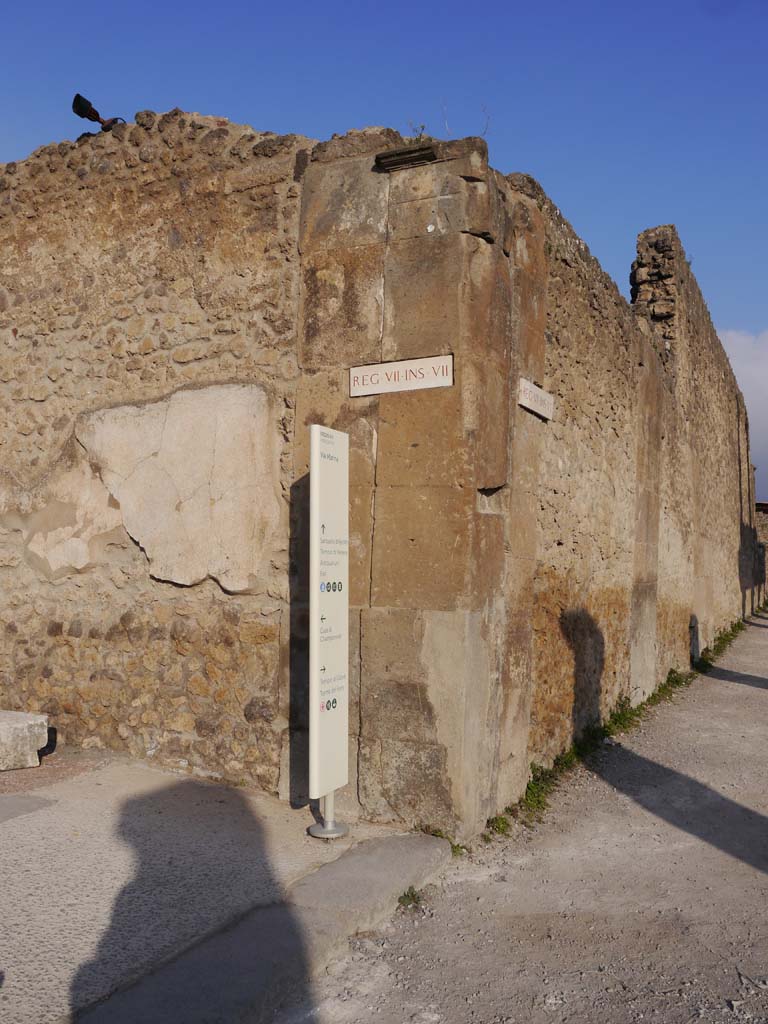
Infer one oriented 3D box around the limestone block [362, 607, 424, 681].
[{"bbox_3d":[0.116,0.677,4.360,0.354,0.372,0.350,0,-1,25],"label":"limestone block"}]

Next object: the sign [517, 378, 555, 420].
[{"bbox_3d":[1.051,-0.755,5.596,0.030,0.179,0.654,-1,-3,30],"label":"sign"}]

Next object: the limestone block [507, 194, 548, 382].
[{"bbox_3d":[0.700,-1.285,4.979,0.350,0.976,0.826,0,-1,25],"label":"limestone block"}]

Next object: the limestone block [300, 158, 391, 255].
[{"bbox_3d":[-0.165,-1.872,5.212,0.594,0.560,0.380,-1,-3,25],"label":"limestone block"}]

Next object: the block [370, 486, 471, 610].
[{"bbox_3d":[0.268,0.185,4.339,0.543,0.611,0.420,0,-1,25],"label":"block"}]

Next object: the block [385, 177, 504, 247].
[{"bbox_3d":[0.327,-1.517,4.427,0.417,0.290,0.550,0,-1,25],"label":"block"}]

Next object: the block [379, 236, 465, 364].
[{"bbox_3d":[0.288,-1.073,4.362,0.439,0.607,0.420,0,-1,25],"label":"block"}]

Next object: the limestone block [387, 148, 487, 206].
[{"bbox_3d":[0.385,-1.909,4.968,0.610,0.205,0.400,-1,-3,25],"label":"limestone block"}]

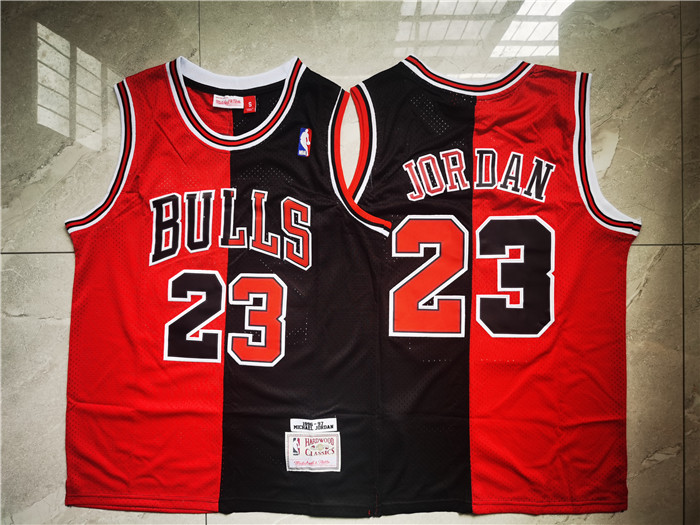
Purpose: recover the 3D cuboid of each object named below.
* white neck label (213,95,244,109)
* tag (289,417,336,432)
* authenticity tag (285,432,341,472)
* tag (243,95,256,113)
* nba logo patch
[{"bbox_3d":[-0.202,-0.268,0.913,0.051,0.004,0.020,5,91,2],"label":"white neck label"},{"bbox_3d":[-0.060,0.271,0.908,0.077,0.004,0.022,-1,90,2],"label":"tag"},{"bbox_3d":[-0.061,0.316,0.908,0.090,0.004,0.066,0,90,2],"label":"authenticity tag"},{"bbox_3d":[-0.167,-0.263,0.912,0.020,0.004,0.027,-3,90,2],"label":"tag"},{"bbox_3d":[-0.074,-0.199,0.905,0.018,0.004,0.046,6,91,2],"label":"nba logo patch"}]

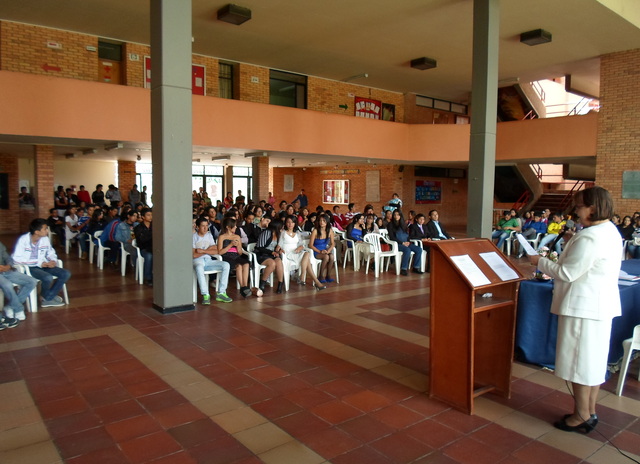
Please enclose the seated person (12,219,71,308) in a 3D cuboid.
[{"bbox_3d":[-3.781,0.413,6.346,0.680,1.210,0.530,3,4,33],"label":"seated person"}]

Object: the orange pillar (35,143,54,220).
[{"bbox_3d":[-8.133,-1.060,13.747,0.450,2.970,0.450,-3,6,-38],"label":"orange pillar"}]

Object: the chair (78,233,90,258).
[{"bbox_3d":[-6.136,0.243,12.253,0.560,0.840,0.550,-2,4,-38],"label":"chair"}]

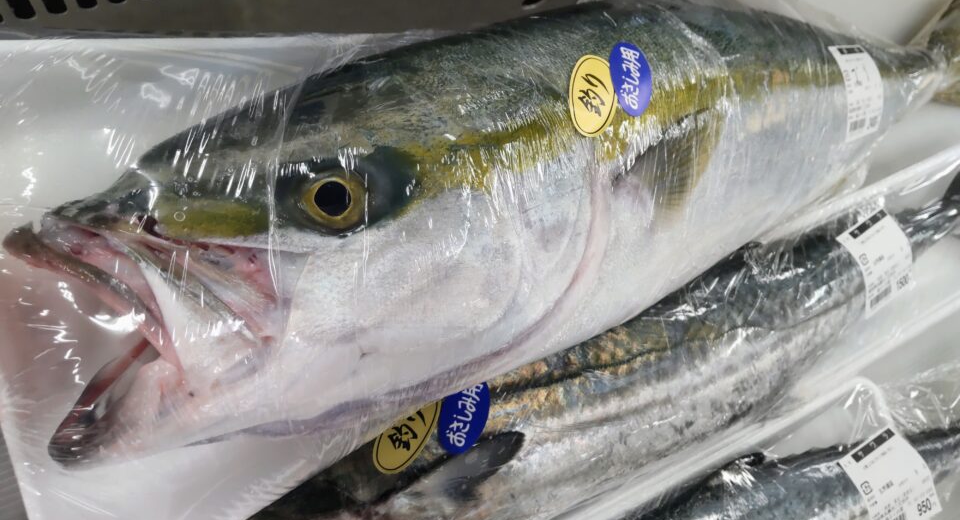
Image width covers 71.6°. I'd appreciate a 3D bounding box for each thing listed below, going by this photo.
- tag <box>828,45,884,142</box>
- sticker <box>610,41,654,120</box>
[{"bbox_3d":[0.246,-0.110,0.432,0.060,0.008,0.060,-19,97,-40],"label":"tag"},{"bbox_3d":[0.069,-0.083,0.304,0.024,0.003,0.040,11,69,-21],"label":"sticker"}]

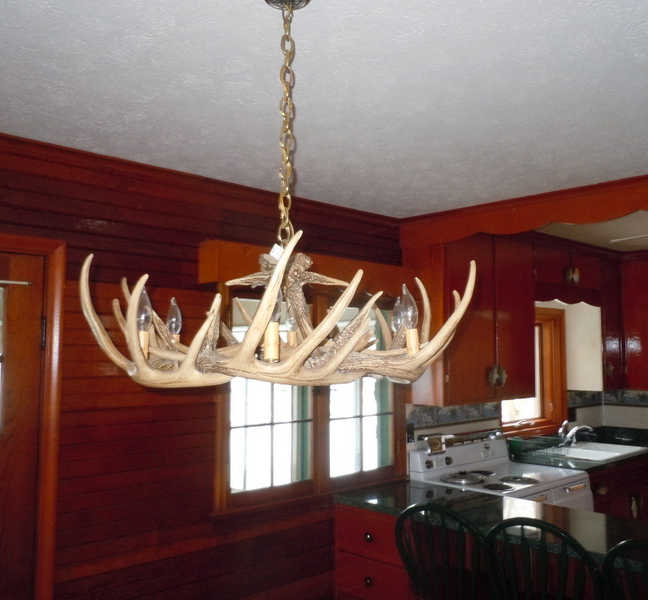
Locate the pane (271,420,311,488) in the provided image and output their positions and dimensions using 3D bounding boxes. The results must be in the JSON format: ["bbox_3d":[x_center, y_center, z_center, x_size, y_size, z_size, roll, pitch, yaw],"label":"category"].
[{"bbox_3d":[-0.157,0.773,3.257,0.250,0.295,0.020,4,-6,-44],"label":"pane"}]

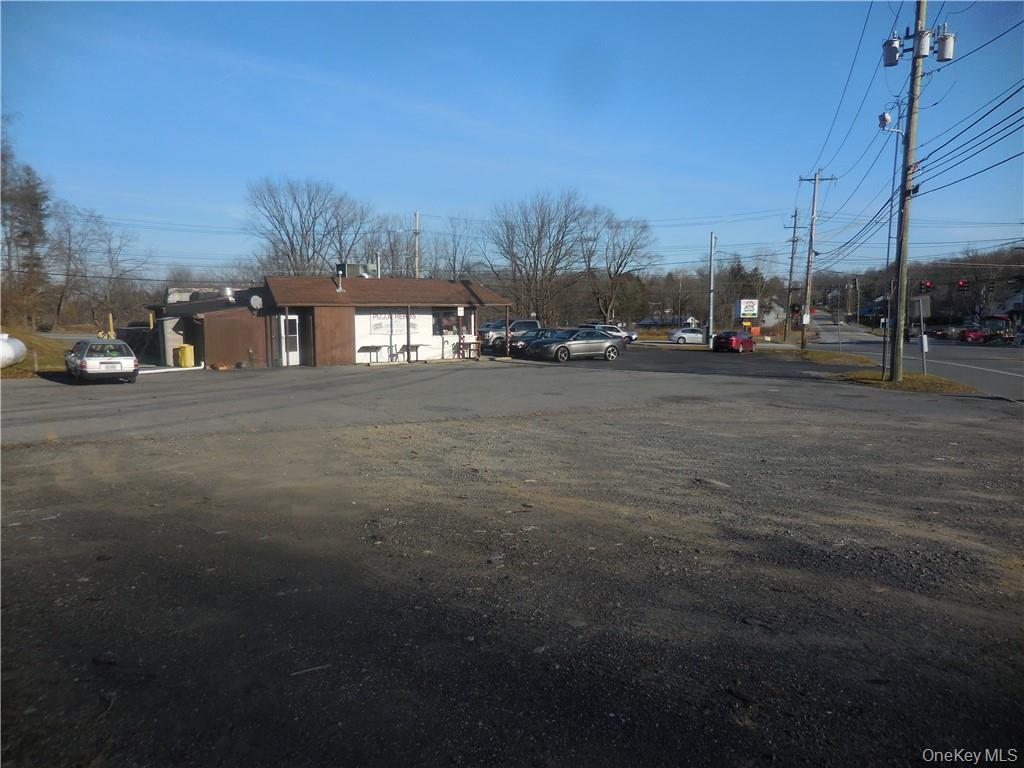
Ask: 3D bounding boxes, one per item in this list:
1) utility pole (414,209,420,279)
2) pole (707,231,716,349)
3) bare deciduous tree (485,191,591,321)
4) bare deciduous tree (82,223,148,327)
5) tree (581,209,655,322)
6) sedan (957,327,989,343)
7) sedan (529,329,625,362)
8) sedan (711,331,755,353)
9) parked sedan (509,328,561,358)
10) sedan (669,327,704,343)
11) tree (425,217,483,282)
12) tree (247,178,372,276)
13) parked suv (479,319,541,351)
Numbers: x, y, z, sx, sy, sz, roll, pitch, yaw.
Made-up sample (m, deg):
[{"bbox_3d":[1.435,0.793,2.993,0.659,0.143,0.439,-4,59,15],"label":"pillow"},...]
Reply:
[{"bbox_3d":[-7.727,-8.488,59.576,0.350,11.200,0.350,-1,4,0],"label":"utility pole"},{"bbox_3d":[14.798,-6.927,54.674,0.450,8.600,0.450,-1,4,0],"label":"pole"},{"bbox_3d":[2.829,-13.070,82.386,11.200,16.200,10.600,-1,4,2],"label":"bare deciduous tree"},{"bbox_3d":[-34.488,-9.114,63.479,5.200,9.400,5.000,-2,5,-28],"label":"bare deciduous tree"},{"bbox_3d":[11.766,-12.623,84.447,8.600,14.600,8.400,0,4,8],"label":"tree"},{"bbox_3d":[43.732,-4.553,69.858,1.800,1.470,4.500,2,5,27],"label":"sedan"},{"bbox_3d":[3.208,-1.925,36.042,5.100,1.530,1.900,-4,5,-33],"label":"sedan"},{"bbox_3d":[15.215,-2.981,50.445,1.800,1.460,4.600,2,5,36],"label":"sedan"},{"bbox_3d":[2.130,-2.122,39.255,4.750,1.480,1.840,-3,5,-31],"label":"parked sedan"},{"bbox_3d":[16.631,-4.452,67.945,4.600,1.460,1.800,-1,4,0],"label":"sedan"},{"bbox_3d":[-6.209,-11.170,78.496,5.900,13.300,5.800,-1,4,-4],"label":"tree"},{"bbox_3d":[-17.799,-10.489,64.373,10.200,14.200,9.600,-1,5,-15],"label":"tree"},{"bbox_3d":[0.240,-2.654,42.674,5.400,1.900,1.980,-3,5,-31],"label":"parked suv"}]

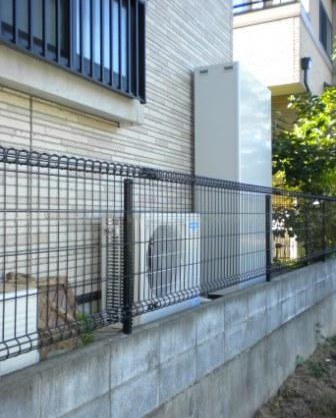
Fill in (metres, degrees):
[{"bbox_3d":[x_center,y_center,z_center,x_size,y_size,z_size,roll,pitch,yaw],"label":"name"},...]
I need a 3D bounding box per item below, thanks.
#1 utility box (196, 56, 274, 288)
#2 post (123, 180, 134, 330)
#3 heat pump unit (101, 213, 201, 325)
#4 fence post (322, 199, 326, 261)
[{"bbox_3d":[0.699,-0.236,4.640,0.440,2.150,1.085,-1,-1,28],"label":"utility box"},{"bbox_3d":[-0.195,0.224,2.215,0.040,0.760,0.040,-1,-1,32],"label":"post"},{"bbox_3d":[-0.079,0.374,3.068,0.297,0.685,0.825,-1,-1,28],"label":"heat pump unit"},{"bbox_3d":[1.925,0.261,5.606,0.040,0.760,0.040,-1,-1,32],"label":"fence post"}]

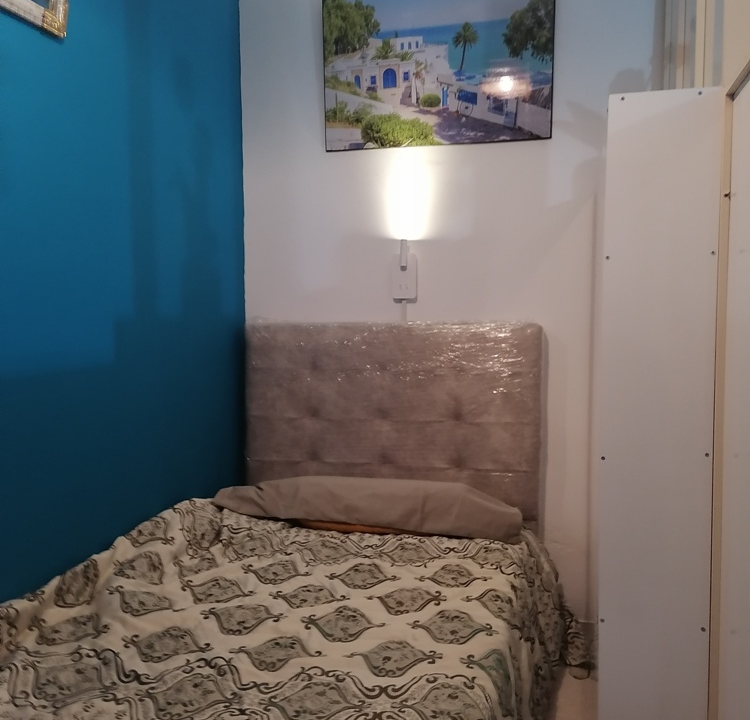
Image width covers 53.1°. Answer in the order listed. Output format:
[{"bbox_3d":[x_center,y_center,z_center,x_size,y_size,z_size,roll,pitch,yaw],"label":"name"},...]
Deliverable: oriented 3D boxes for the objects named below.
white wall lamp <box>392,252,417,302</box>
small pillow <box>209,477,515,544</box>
[{"bbox_3d":[0.121,-0.339,3.063,0.099,0.202,0.070,1,4,14],"label":"white wall lamp"},{"bbox_3d":[-0.023,0.455,2.484,0.980,0.130,0.360,1,4,18],"label":"small pillow"}]

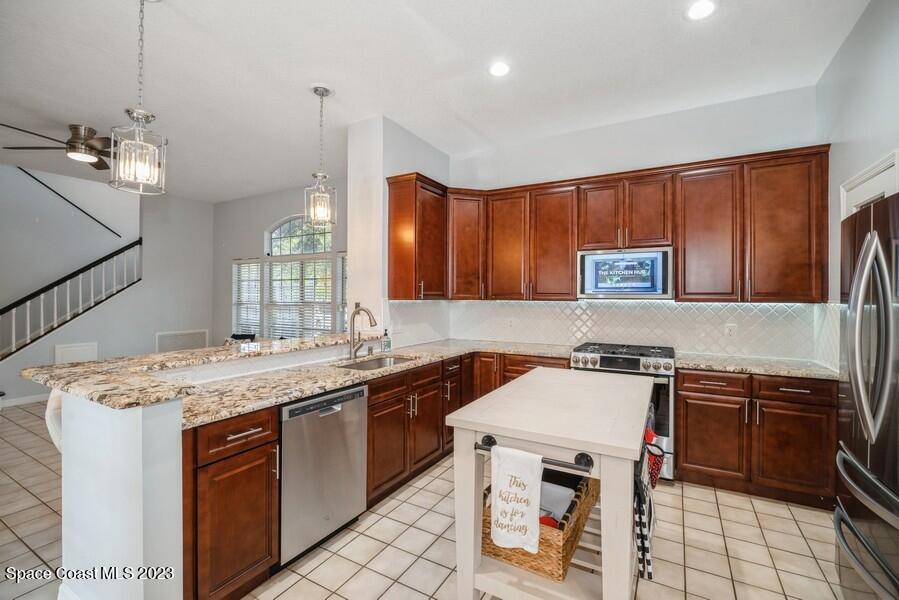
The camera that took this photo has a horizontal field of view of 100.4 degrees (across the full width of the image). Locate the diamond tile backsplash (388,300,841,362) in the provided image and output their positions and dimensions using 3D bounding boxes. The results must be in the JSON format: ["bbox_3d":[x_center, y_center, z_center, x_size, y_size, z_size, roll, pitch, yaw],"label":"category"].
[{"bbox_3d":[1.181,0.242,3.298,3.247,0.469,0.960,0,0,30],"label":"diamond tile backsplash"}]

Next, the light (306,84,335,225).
[{"bbox_3d":[-1.024,-1.130,2.991,0.245,1.082,0.245,0,0,30],"label":"light"}]

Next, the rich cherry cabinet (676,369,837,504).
[{"bbox_3d":[2.252,0.950,2.870,0.896,0.875,0.620,0,0,30],"label":"rich cherry cabinet"}]

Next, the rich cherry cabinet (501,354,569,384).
[{"bbox_3d":[0.906,0.947,3.637,0.625,0.875,0.620,0,0,30],"label":"rich cherry cabinet"}]

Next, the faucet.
[{"bbox_3d":[-0.649,0.265,2.936,0.265,0.420,0.140,0,0,30],"label":"faucet"}]

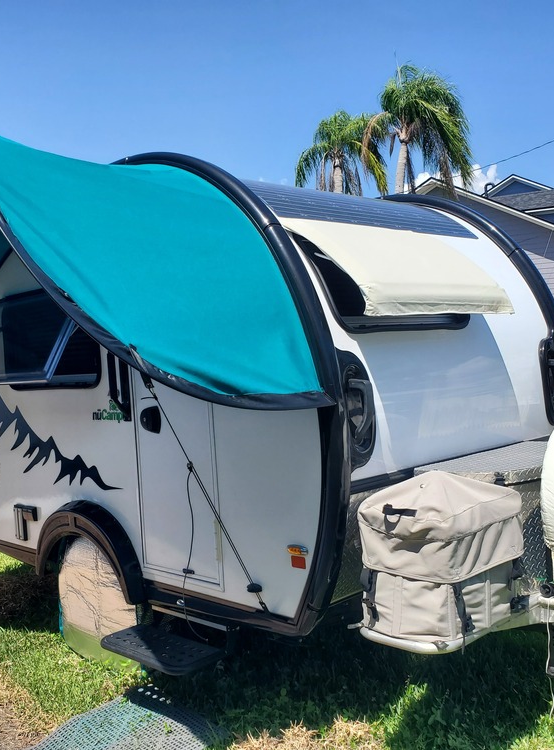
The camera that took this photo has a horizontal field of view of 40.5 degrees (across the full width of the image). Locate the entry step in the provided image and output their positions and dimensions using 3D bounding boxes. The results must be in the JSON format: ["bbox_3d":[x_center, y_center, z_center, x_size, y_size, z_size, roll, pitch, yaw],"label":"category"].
[{"bbox_3d":[-0.491,1.189,3.247,0.548,0.056,0.269,-1,2,45],"label":"entry step"}]

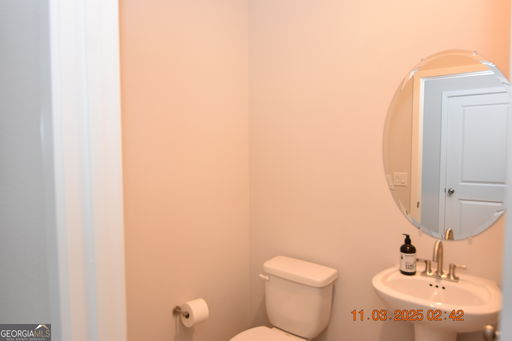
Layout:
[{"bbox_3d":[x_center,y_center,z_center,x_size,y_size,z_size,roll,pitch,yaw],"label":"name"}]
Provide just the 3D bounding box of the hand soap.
[{"bbox_3d":[0.745,0.408,1.662,0.072,0.190,0.070,3,4,39],"label":"hand soap"}]

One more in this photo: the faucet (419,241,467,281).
[{"bbox_3d":[0.839,0.414,1.571,0.210,0.188,0.165,3,4,39],"label":"faucet"}]

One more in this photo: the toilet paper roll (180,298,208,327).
[{"bbox_3d":[-0.359,0.833,2.004,0.127,0.127,0.107,3,3,42],"label":"toilet paper roll"}]

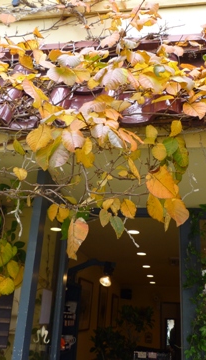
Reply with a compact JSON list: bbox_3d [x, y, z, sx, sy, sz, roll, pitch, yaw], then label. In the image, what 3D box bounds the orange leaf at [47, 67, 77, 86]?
[{"bbox_3d":[-0.206,-0.531,1.780,0.142,0.085,0.060,4,-22,0],"label":"orange leaf"}]

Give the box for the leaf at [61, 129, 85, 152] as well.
[{"bbox_3d":[-0.136,-0.183,1.620,0.105,0.100,0.045,4,-19,-3],"label":"leaf"}]

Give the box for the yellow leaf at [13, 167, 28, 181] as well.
[{"bbox_3d":[-0.391,-0.028,1.650,0.059,0.054,0.030,6,-19,-7],"label":"yellow leaf"}]

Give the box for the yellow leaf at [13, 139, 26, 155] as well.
[{"bbox_3d":[-0.380,-0.153,1.580,0.050,0.068,0.030,5,-22,-3],"label":"yellow leaf"}]

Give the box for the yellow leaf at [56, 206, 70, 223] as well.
[{"bbox_3d":[-0.184,0.156,1.590,0.059,0.069,0.030,4,-19,-3],"label":"yellow leaf"}]

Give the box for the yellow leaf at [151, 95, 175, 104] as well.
[{"bbox_3d":[0.279,-0.375,1.620,0.100,0.030,0.050,2,-19,5],"label":"yellow leaf"}]

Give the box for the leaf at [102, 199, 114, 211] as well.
[{"bbox_3d":[0.024,0.110,1.560,0.053,0.045,0.030,3,-19,1],"label":"leaf"}]

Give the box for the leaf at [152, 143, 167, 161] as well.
[{"bbox_3d":[0.245,-0.123,1.500,0.067,0.078,0.030,0,-22,9],"label":"leaf"}]

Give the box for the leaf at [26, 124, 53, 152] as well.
[{"bbox_3d":[-0.295,-0.195,1.640,0.119,0.117,0.050,5,-19,-6],"label":"leaf"}]

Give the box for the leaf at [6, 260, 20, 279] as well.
[{"bbox_3d":[-0.450,0.454,1.740,0.050,0.091,0.040,5,-19,-6],"label":"leaf"}]

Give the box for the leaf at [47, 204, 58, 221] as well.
[{"bbox_3d":[-0.229,0.151,1.590,0.042,0.070,0.030,5,-19,-4],"label":"leaf"}]

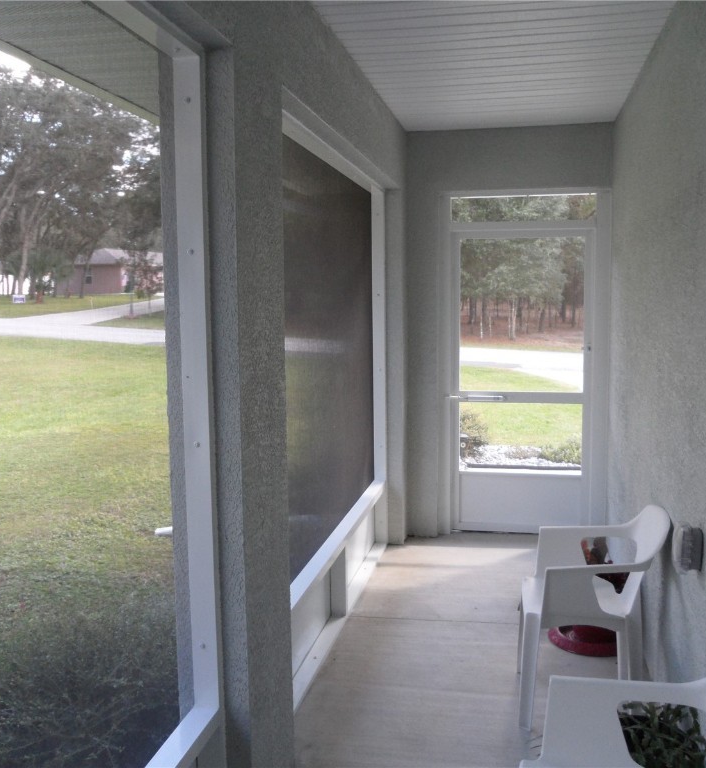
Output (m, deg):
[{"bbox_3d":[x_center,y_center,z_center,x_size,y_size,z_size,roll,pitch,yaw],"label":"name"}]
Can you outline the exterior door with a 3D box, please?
[{"bbox_3d":[1.135,-0.013,5.348,0.958,2.071,0.050,1,6,12],"label":"exterior door"}]

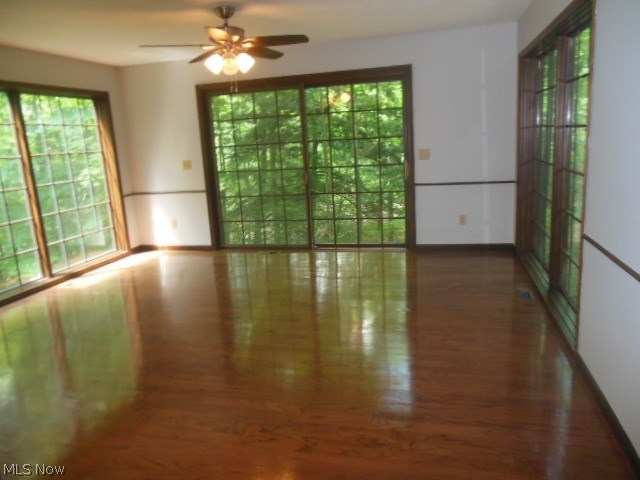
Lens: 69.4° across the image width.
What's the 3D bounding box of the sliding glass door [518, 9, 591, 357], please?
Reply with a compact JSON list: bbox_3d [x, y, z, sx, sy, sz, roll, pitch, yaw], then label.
[{"bbox_3d":[1.898,-0.616,3.836,0.140,2.100,2.478,0,13,15],"label":"sliding glass door"}]

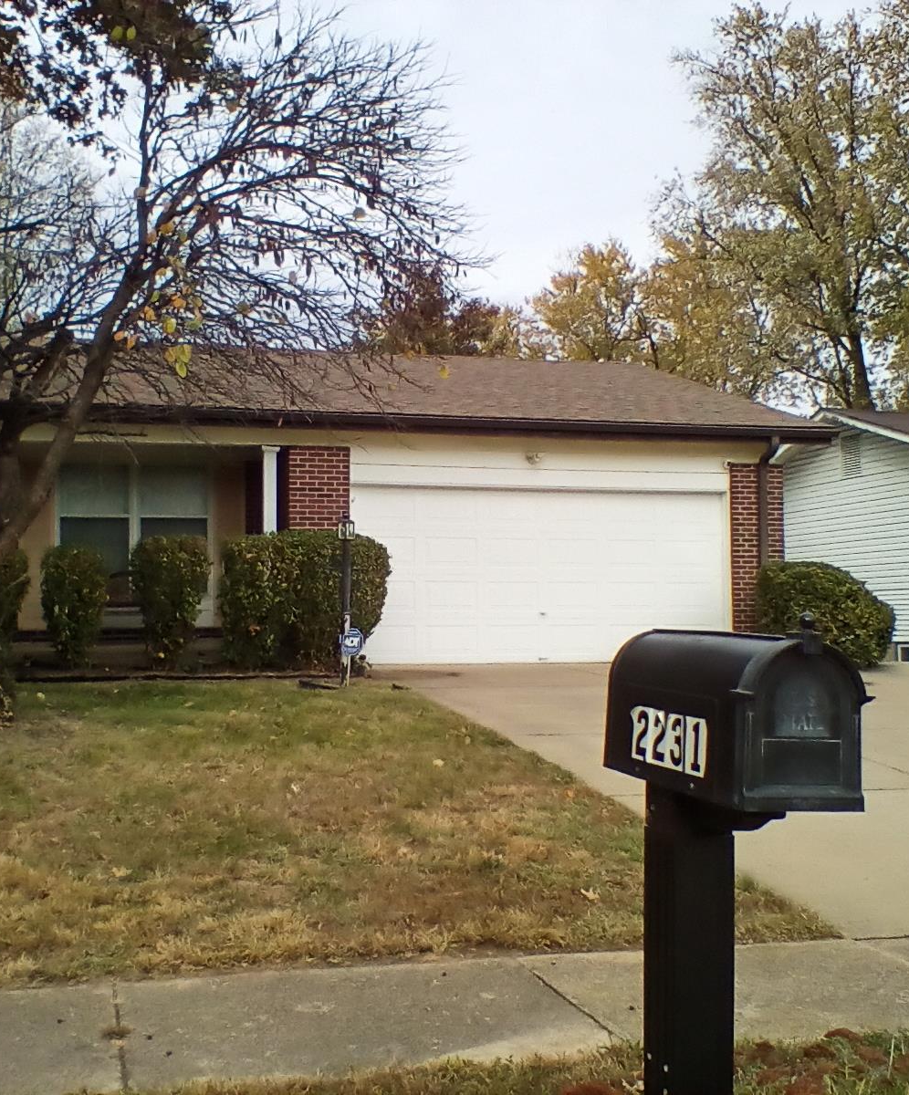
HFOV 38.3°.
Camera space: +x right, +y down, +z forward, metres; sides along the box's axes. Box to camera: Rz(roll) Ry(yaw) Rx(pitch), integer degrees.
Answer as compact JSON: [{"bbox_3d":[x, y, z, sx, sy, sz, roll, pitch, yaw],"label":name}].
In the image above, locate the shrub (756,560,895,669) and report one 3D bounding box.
[{"bbox_3d":[4.643,0.834,16.350,1.680,1.360,1.500,1,-3,-12],"label":"shrub"}]

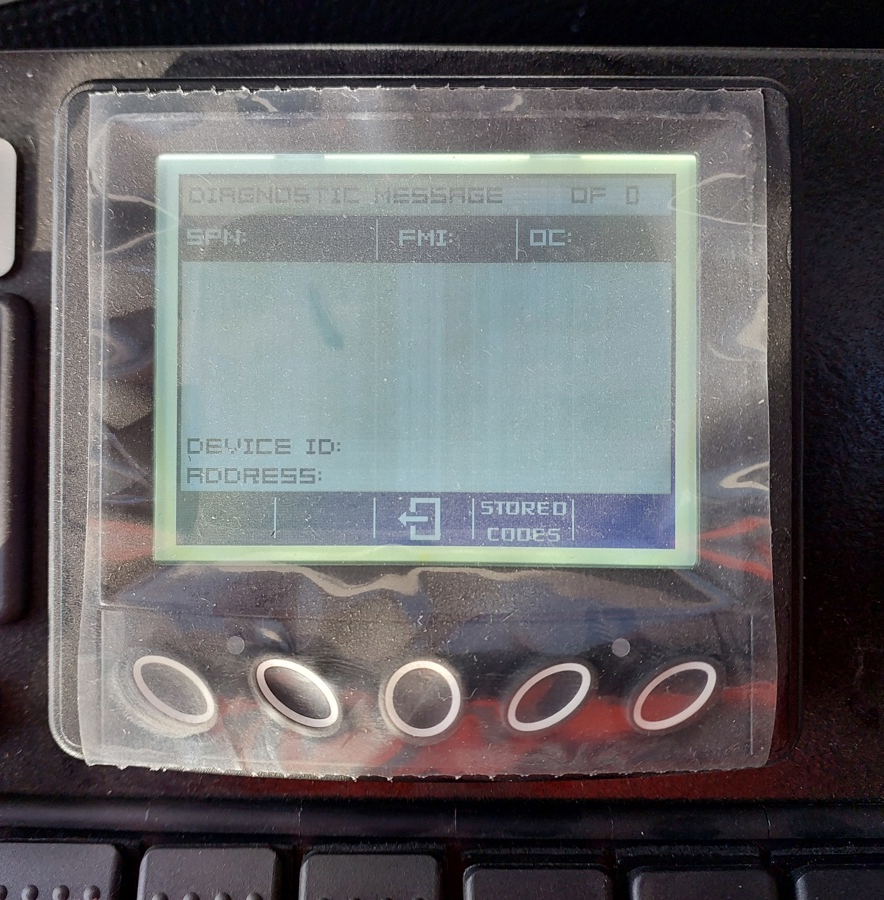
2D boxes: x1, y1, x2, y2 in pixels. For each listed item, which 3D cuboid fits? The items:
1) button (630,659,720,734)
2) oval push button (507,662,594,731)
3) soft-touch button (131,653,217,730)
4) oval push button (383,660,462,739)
[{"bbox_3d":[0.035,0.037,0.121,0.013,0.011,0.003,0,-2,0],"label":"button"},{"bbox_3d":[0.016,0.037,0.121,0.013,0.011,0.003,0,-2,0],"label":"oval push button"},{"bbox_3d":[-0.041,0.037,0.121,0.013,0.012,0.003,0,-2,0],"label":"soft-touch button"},{"bbox_3d":[-0.003,0.038,0.121,0.012,0.012,0.003,0,-2,0],"label":"oval push button"}]

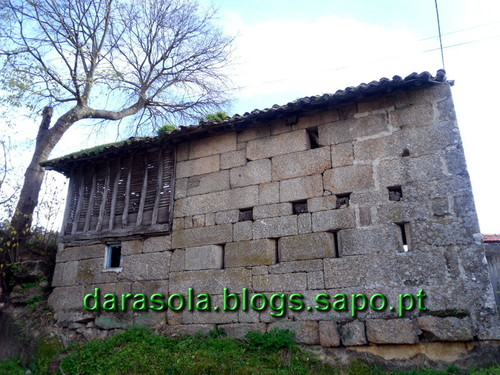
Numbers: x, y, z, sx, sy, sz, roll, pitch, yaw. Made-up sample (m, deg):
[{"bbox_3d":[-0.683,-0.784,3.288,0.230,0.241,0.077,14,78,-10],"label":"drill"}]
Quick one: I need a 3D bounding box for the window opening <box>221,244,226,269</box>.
[{"bbox_3d":[-0.423,1.273,7.345,0.115,0.421,0.250,-10,-22,22],"label":"window opening"}]

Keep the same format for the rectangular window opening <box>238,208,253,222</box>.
[{"bbox_3d":[-0.032,0.547,7.429,0.277,0.227,0.250,-10,-22,22],"label":"rectangular window opening"}]

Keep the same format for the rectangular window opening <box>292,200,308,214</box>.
[{"bbox_3d":[0.915,0.383,7.040,0.273,0.213,0.250,-10,-22,22],"label":"rectangular window opening"}]

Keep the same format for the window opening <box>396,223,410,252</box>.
[{"bbox_3d":[2.362,0.791,6.202,0.138,0.447,0.250,-10,-22,22],"label":"window opening"}]

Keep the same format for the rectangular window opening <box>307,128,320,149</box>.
[{"bbox_3d":[1.188,-0.840,7.363,0.234,0.350,0.250,-10,-22,22],"label":"rectangular window opening"}]

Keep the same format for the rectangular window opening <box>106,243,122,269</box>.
[{"bbox_3d":[-2.730,1.422,8.356,0.348,0.503,0.200,-10,-22,22],"label":"rectangular window opening"}]

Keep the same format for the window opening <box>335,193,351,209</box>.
[{"bbox_3d":[1.574,0.254,6.775,0.241,0.243,0.250,-10,-22,22],"label":"window opening"}]

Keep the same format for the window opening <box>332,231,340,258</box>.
[{"bbox_3d":[1.435,0.950,6.583,0.090,0.446,0.250,-10,-22,22],"label":"window opening"}]

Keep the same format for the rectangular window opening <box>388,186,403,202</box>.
[{"bbox_3d":[2.333,0.149,6.454,0.178,0.239,0.250,-10,-22,22],"label":"rectangular window opening"}]

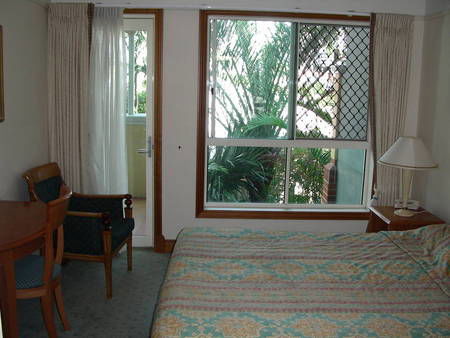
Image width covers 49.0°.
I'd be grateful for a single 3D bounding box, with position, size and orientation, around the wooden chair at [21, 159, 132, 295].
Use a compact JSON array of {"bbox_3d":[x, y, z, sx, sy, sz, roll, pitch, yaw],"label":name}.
[{"bbox_3d":[-1.082,0.450,3.791,0.676,0.902,0.628,2,10,4],"label":"wooden chair"}]

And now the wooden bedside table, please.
[{"bbox_3d":[1.566,0.644,4.278,0.524,0.496,0.558,1,10,-1],"label":"wooden bedside table"}]

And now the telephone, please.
[{"bbox_3d":[1.642,0.321,4.484,0.210,0.078,0.170,3,10,10],"label":"telephone"}]

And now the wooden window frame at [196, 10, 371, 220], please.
[{"bbox_3d":[0.560,-0.439,4.441,1.587,1.849,0.116,1,10,-1],"label":"wooden window frame"}]

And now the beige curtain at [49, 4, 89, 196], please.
[{"bbox_3d":[-1.357,-0.299,4.310,0.349,2.162,0.124,1,10,-1],"label":"beige curtain"}]

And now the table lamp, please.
[{"bbox_3d":[1.558,0.057,4.250,0.512,0.671,0.496,1,10,-1],"label":"table lamp"}]

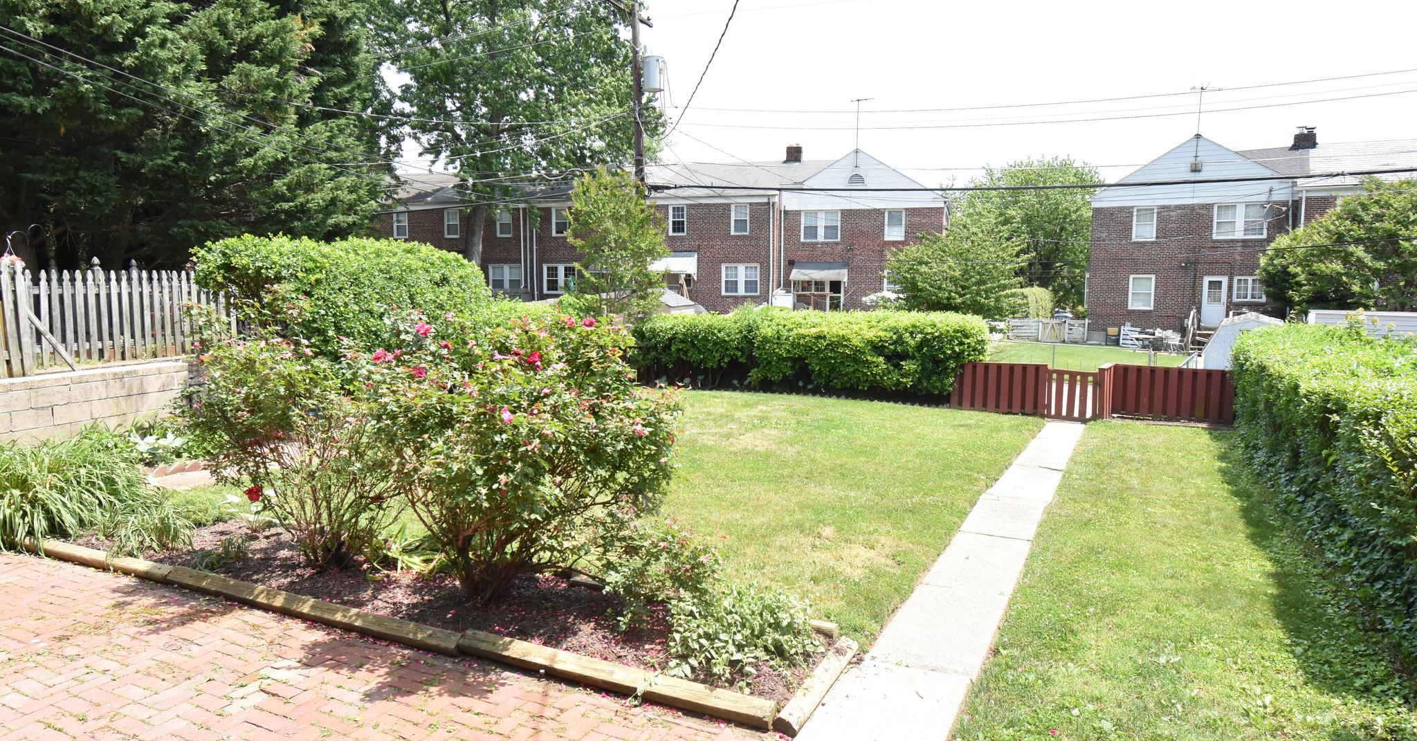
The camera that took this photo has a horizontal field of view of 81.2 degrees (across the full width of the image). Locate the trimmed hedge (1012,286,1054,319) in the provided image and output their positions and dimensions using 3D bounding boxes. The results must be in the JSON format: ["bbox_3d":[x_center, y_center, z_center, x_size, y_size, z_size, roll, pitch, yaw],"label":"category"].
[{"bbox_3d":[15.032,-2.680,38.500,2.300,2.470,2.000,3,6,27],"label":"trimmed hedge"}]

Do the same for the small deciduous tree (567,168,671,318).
[{"bbox_3d":[-2.259,-2.254,20.200,2.500,5.430,2.400,0,5,0],"label":"small deciduous tree"}]

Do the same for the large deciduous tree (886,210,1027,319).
[{"bbox_3d":[9.049,-3.245,30.500,5.000,5.260,4.700,3,6,27],"label":"large deciduous tree"}]

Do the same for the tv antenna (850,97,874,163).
[{"bbox_3d":[7.112,-11.031,38.200,1.100,3.110,0.700,4,6,31],"label":"tv antenna"}]

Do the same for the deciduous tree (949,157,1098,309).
[{"bbox_3d":[18.218,-6.918,46.500,9.200,9.920,9.000,3,6,27],"label":"deciduous tree"}]

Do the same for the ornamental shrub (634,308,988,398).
[{"bbox_3d":[1.840,-0.350,18.080,8.100,1.900,1.250,3,6,29],"label":"ornamental shrub"}]

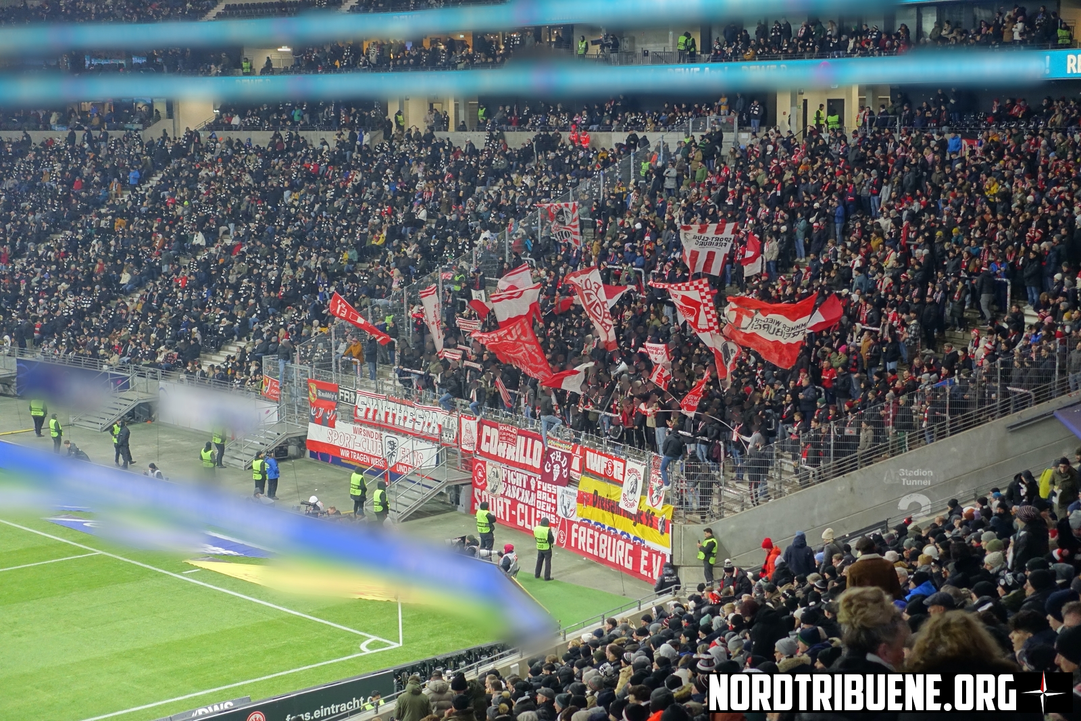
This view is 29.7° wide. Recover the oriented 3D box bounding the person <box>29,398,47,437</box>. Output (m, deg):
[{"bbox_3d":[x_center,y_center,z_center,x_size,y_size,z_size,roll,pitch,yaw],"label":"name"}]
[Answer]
[{"bbox_3d":[-20.200,2.149,82.076,0.620,1.800,0.420,2,8,18],"label":"person"}]

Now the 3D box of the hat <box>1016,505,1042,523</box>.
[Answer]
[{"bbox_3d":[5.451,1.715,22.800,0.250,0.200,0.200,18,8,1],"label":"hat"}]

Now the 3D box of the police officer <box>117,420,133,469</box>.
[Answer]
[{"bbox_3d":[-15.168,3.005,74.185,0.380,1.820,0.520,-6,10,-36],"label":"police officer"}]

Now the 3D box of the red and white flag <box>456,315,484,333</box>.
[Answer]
[{"bbox_3d":[-2.494,-1.313,72.200,0.980,0.600,0.200,5,9,30],"label":"red and white flag"}]

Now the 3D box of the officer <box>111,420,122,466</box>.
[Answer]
[{"bbox_3d":[-15.875,3.127,76.822,0.520,1.770,0.380,-5,9,-30],"label":"officer"}]

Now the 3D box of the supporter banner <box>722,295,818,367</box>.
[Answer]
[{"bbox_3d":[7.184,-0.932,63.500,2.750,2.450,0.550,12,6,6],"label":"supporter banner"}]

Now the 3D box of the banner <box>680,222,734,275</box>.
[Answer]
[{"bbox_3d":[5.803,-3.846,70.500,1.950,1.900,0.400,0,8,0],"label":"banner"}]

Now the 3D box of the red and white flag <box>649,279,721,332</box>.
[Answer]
[{"bbox_3d":[4.416,-1.695,62.622,2.150,1.700,0.600,1,8,4],"label":"red and white flag"}]

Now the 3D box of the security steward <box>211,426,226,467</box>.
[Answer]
[{"bbox_3d":[-11.672,2.982,74.435,0.360,1.800,0.520,-6,10,-36],"label":"security steward"}]

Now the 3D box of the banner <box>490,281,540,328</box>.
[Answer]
[{"bbox_3d":[-0.735,-1.783,72.500,1.850,1.700,0.500,-14,6,0],"label":"banner"}]

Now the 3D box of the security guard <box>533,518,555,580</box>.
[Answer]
[{"bbox_3d":[0.091,5.377,58.280,0.560,1.780,0.380,7,10,38],"label":"security guard"}]

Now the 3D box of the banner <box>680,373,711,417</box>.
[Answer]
[{"bbox_3d":[4.540,1.001,59.820,0.950,1.300,0.400,1,8,4],"label":"banner"}]

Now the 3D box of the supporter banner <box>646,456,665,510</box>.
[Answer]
[{"bbox_3d":[3.216,3.375,56.666,0.060,1.500,0.850,2,6,-26],"label":"supporter banner"}]

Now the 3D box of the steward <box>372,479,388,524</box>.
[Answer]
[{"bbox_3d":[-4.878,4.589,62.522,0.360,1.800,0.550,-7,11,-43],"label":"steward"}]

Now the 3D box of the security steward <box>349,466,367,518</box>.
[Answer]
[{"bbox_3d":[-5.871,4.295,65.920,0.560,1.780,0.380,7,10,38],"label":"security steward"}]

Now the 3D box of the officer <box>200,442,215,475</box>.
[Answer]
[{"bbox_3d":[-11.799,3.766,72.823,0.560,1.780,0.380,2,8,18],"label":"officer"}]

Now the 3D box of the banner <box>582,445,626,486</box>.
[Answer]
[{"bbox_3d":[1.868,3.074,59.547,0.060,0.740,2.400,-4,9,-27],"label":"banner"}]

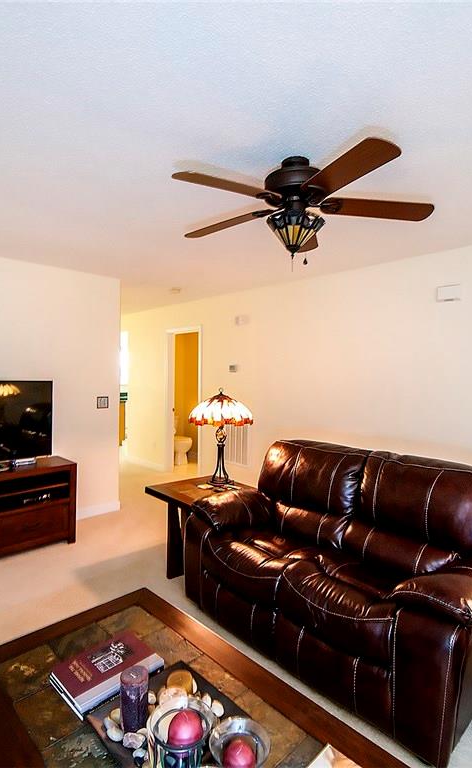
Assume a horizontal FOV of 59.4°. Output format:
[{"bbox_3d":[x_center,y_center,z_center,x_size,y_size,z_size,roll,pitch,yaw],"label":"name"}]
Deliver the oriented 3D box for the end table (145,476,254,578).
[{"bbox_3d":[-0.245,1.064,3.067,0.625,0.585,0.605,0,1,-45],"label":"end table"}]

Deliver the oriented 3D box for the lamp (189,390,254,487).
[{"bbox_3d":[-0.116,0.404,3.231,0.506,0.734,0.506,1,1,0],"label":"lamp"}]

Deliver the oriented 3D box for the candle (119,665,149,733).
[{"bbox_3d":[-0.269,0.835,1.099,0.072,0.125,0.072,1,1,0],"label":"candle"}]

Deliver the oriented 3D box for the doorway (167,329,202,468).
[{"bbox_3d":[-0.716,0.262,5.917,0.140,2.103,0.780,0,1,-45],"label":"doorway"}]

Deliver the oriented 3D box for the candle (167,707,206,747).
[{"bbox_3d":[-0.115,0.800,0.950,0.082,0.088,0.082,1,1,0],"label":"candle"}]

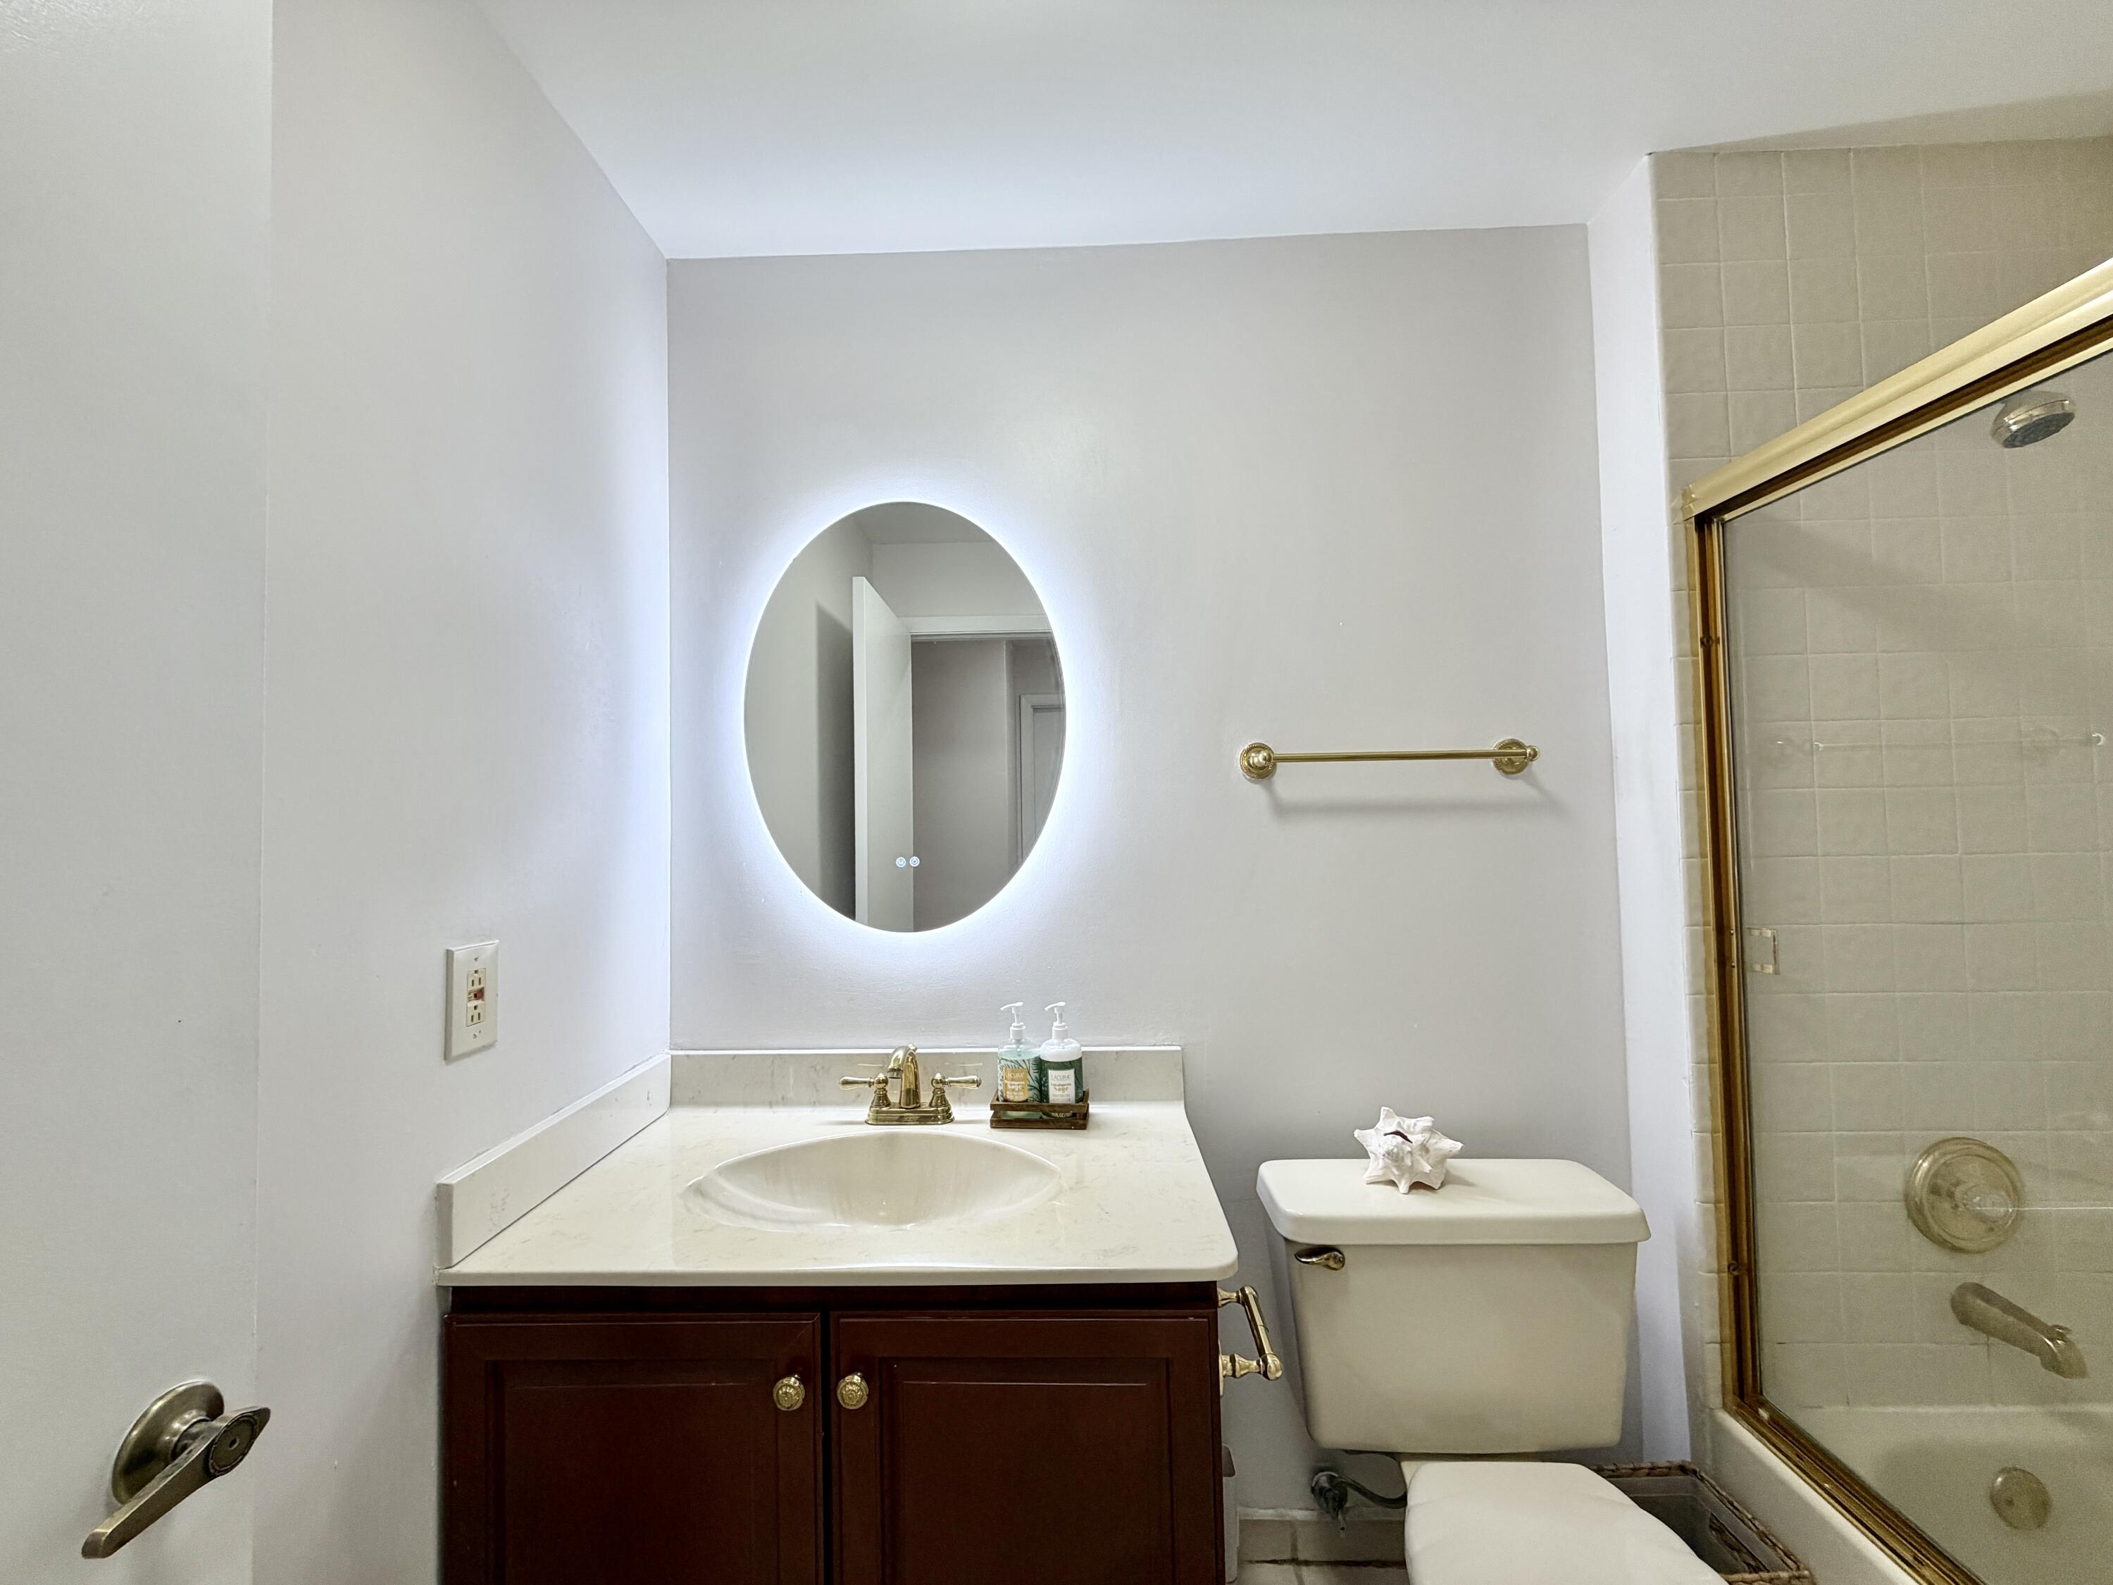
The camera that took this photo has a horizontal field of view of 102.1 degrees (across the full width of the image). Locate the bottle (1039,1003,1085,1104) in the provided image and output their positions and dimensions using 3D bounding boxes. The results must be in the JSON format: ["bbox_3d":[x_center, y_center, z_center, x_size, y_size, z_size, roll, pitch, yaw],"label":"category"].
[{"bbox_3d":[0.009,0.458,1.483,0.074,0.189,0.075,-1,-2,0],"label":"bottle"}]

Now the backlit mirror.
[{"bbox_3d":[-0.276,-0.139,1.576,0.593,0.789,0.036,-1,-2,2],"label":"backlit mirror"}]

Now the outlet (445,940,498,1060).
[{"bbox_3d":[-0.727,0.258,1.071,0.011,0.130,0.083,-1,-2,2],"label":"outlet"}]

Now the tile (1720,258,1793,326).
[{"bbox_3d":[1.150,-0.817,1.408,0.108,0.109,0.009,-1,-2,2],"label":"tile"}]

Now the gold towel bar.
[{"bbox_3d":[0.600,-0.062,1.527,0.524,0.066,0.080,-1,-2,2],"label":"gold towel bar"}]

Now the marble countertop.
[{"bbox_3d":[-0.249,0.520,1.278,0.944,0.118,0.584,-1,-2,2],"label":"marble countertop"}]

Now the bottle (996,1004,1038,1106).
[{"bbox_3d":[-0.066,0.459,1.485,0.072,0.189,0.074,-1,-2,0],"label":"bottle"}]

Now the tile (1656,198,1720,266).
[{"bbox_3d":[1.046,-0.926,1.414,0.099,0.110,0.009,-1,-2,2],"label":"tile"}]

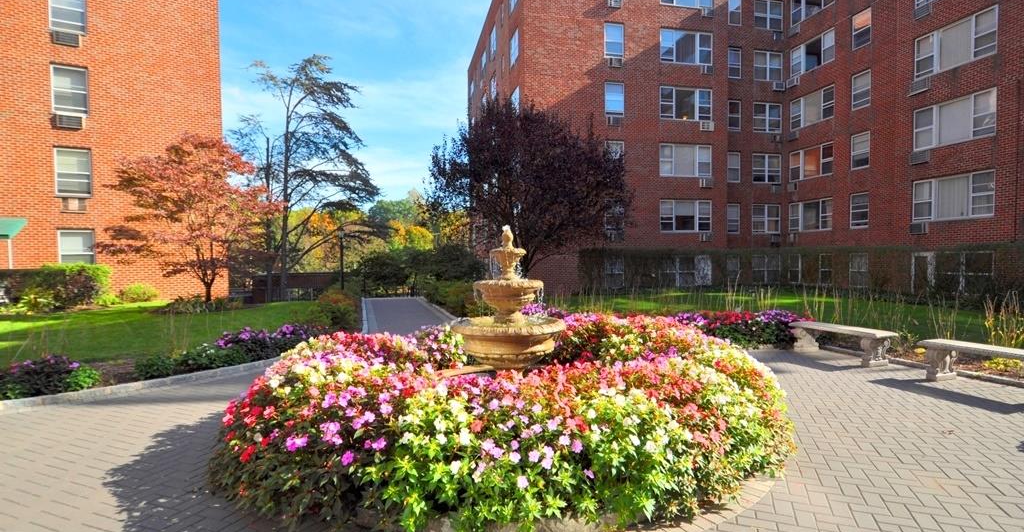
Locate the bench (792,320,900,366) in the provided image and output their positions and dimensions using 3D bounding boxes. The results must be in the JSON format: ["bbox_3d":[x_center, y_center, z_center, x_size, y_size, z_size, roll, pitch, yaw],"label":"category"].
[{"bbox_3d":[4.982,1.163,6.929,0.420,0.420,1.400,-1,1,-15],"label":"bench"}]

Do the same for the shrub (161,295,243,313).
[{"bbox_3d":[-8.966,1.057,13.124,1.950,0.470,1.350,-2,2,-34],"label":"shrub"}]

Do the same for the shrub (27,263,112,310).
[{"bbox_3d":[-13.393,0.584,13.812,1.950,1.420,1.400,-2,1,-29],"label":"shrub"}]

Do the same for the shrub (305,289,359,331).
[{"bbox_3d":[-4.087,0.939,10.372,1.140,0.900,1.100,-1,1,-22],"label":"shrub"}]

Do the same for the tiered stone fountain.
[{"bbox_3d":[-0.025,0.358,4.879,1.230,1.550,1.230,-1,1,0],"label":"tiered stone fountain"}]

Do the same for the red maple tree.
[{"bbox_3d":[-10.071,-1.420,14.119,4.600,5.350,4.400,-2,2,-35],"label":"red maple tree"}]

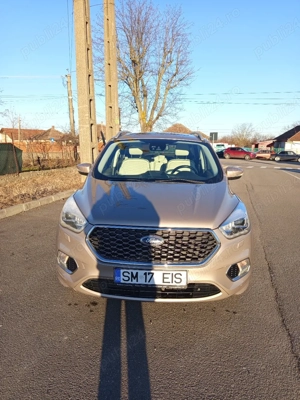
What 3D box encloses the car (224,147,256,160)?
[{"bbox_3d":[11.616,-5.904,35.513,4.150,1.480,1.780,6,12,29],"label":"car"}]

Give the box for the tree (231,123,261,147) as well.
[{"bbox_3d":[19.477,-12.424,56.673,5.800,6.600,5.400,0,11,0],"label":"tree"}]

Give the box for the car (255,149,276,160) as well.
[{"bbox_3d":[15.207,-6.148,36.991,4.100,1.440,1.720,6,12,27],"label":"car"}]

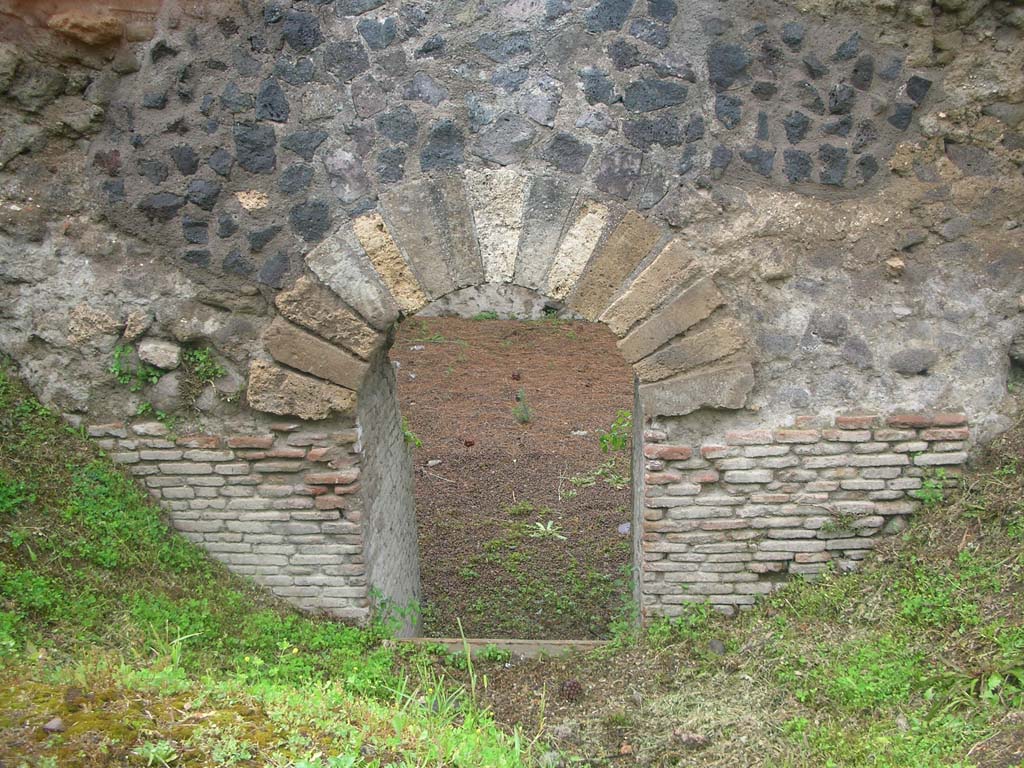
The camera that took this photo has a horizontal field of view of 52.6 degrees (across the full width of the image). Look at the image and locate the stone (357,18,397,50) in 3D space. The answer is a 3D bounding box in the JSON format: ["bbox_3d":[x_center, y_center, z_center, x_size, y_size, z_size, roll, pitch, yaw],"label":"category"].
[{"bbox_3d":[-0.587,-1.548,4.600,0.169,0.143,0.117,-1,9,5],"label":"stone"}]

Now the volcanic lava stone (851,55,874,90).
[{"bbox_3d":[1.523,-1.357,4.528,0.101,0.151,0.093,-1,9,5],"label":"volcanic lava stone"}]

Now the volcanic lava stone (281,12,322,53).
[{"bbox_3d":[-0.927,-1.577,4.665,0.182,0.179,0.135,-1,9,5],"label":"volcanic lava stone"}]

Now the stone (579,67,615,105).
[{"bbox_3d":[0.377,-1.332,4.622,0.160,0.169,0.120,0,7,0],"label":"stone"}]

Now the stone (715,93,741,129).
[{"bbox_3d":[0.971,-1.220,4.635,0.120,0.160,0.090,0,7,0],"label":"stone"}]

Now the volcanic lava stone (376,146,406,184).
[{"bbox_3d":[-0.526,-0.958,4.517,0.130,0.152,0.119,-1,12,0],"label":"volcanic lava stone"}]

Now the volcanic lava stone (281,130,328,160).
[{"bbox_3d":[-0.933,-1.072,4.653,0.205,0.134,0.100,0,7,0],"label":"volcanic lava stone"}]

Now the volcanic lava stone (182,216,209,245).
[{"bbox_3d":[-1.397,-0.677,4.569,0.114,0.122,0.100,-1,12,0],"label":"volcanic lava stone"}]

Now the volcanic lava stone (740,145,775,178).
[{"bbox_3d":[1.108,-1.004,4.661,0.157,0.148,0.111,0,7,0],"label":"volcanic lava stone"}]

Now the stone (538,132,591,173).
[{"bbox_3d":[0.241,-1.028,4.619,0.237,0.172,0.152,-1,9,5],"label":"stone"}]

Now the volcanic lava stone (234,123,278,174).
[{"bbox_3d":[-1.120,-1.024,4.522,0.181,0.210,0.166,-1,12,0],"label":"volcanic lava stone"}]

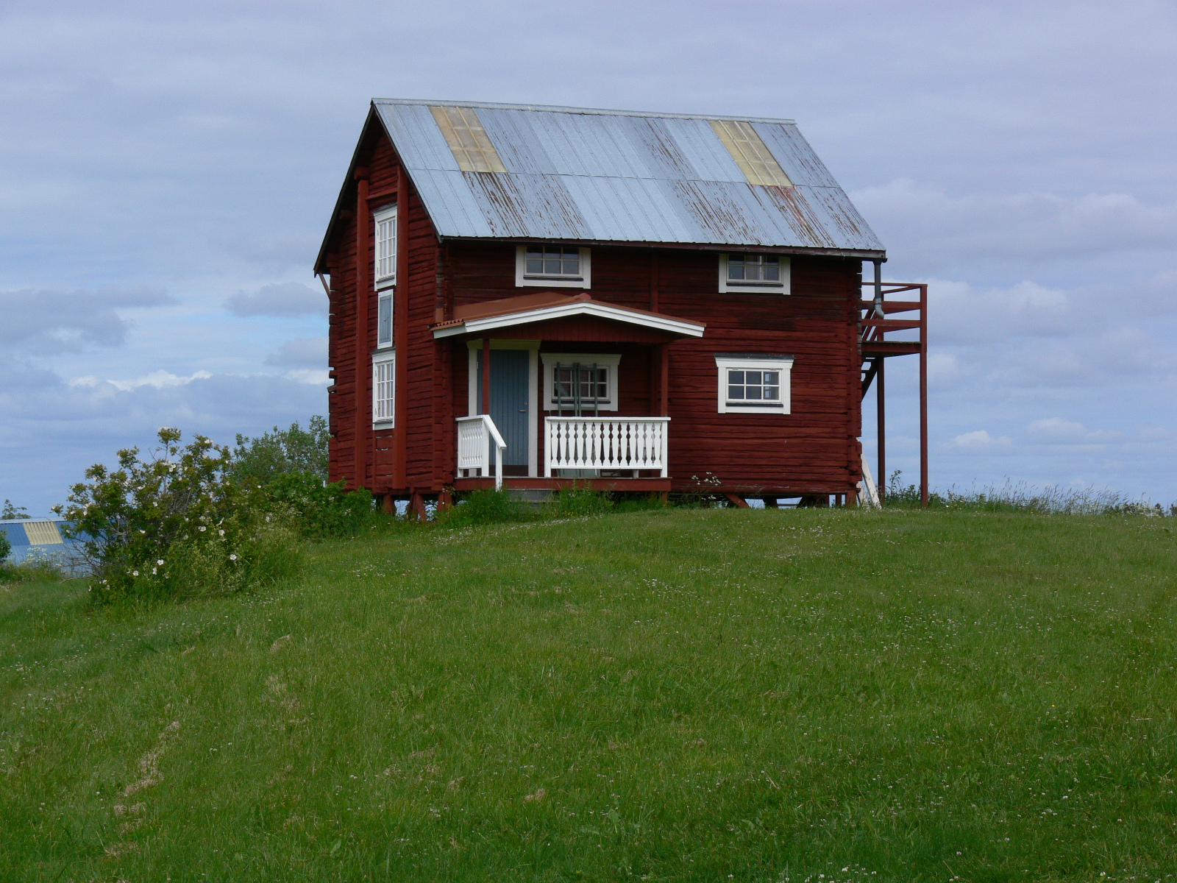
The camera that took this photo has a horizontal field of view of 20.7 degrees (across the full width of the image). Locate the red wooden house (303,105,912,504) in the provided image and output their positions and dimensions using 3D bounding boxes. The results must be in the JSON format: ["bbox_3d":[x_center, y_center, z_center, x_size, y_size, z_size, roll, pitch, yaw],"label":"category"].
[{"bbox_3d":[0.904,-2.208,54.602,9.100,6.940,8.600,1,-2,-21],"label":"red wooden house"}]

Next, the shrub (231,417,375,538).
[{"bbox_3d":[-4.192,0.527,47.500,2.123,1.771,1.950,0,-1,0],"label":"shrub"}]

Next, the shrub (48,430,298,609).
[{"bbox_3d":[-4.136,0.745,32.500,2.507,1.776,2.200,0,-1,0],"label":"shrub"}]

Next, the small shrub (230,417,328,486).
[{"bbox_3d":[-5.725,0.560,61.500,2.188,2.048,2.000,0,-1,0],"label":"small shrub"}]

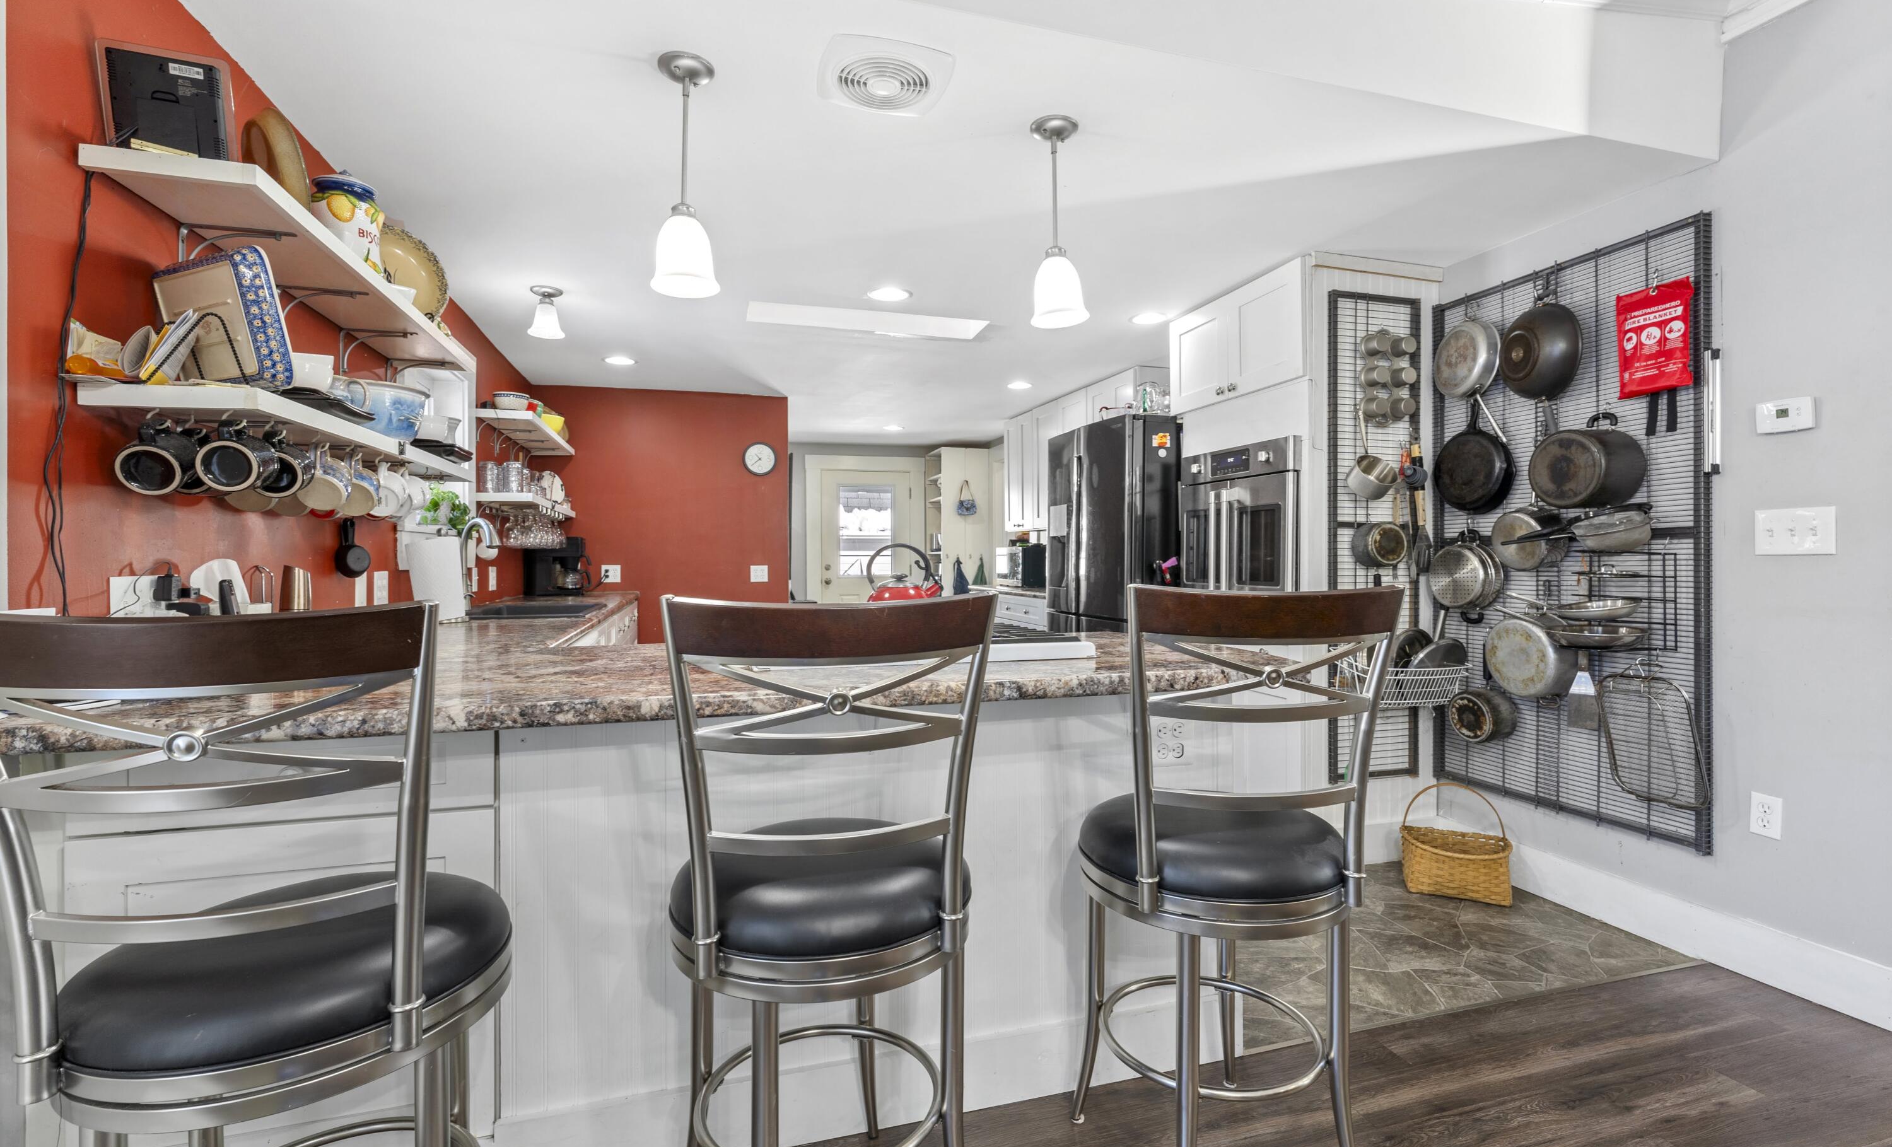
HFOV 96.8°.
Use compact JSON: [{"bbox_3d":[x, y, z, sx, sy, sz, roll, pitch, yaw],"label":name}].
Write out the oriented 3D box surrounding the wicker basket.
[{"bbox_3d":[1.777,0.926,2.929,0.335,0.360,0.265,0,1,25],"label":"wicker basket"}]

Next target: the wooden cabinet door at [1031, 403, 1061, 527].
[{"bbox_3d":[0.725,-0.762,6.112,0.020,0.874,0.455,0,1,-17],"label":"wooden cabinet door"}]

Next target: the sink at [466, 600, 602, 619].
[{"bbox_3d":[-1.712,0.248,3.459,0.510,0.210,0.860,0,1,-16],"label":"sink"}]

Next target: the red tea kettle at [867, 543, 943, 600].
[{"bbox_3d":[-0.107,0.034,2.151,0.212,0.223,0.190,0,1,-18],"label":"red tea kettle"}]

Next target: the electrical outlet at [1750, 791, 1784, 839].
[{"bbox_3d":[2.224,0.657,2.281,0.009,0.114,0.070,0,1,-17],"label":"electrical outlet"}]

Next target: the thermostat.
[{"bbox_3d":[2.191,-0.414,2.191,0.033,0.078,0.114,0,1,-16],"label":"thermostat"}]

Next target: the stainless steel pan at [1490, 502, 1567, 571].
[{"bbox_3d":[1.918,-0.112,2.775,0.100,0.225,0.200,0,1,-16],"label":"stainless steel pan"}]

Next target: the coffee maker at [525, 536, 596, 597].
[{"bbox_3d":[-2.399,-0.037,5.219,0.354,0.358,0.180,0,1,-17],"label":"coffee maker"}]

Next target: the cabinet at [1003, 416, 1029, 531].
[{"bbox_3d":[0.729,-0.772,6.536,0.365,0.878,0.580,0,1,-16],"label":"cabinet"}]

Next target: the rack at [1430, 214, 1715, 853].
[{"bbox_3d":[2.001,-0.110,2.784,0.055,1.780,0.900,0,1,-16],"label":"rack"}]

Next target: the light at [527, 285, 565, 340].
[{"bbox_3d":[-1.645,-1.064,3.473,0.160,0.197,0.160,0,1,-16],"label":"light"}]

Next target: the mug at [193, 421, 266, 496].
[{"bbox_3d":[-1.280,-0.212,1.524,0.090,0.122,0.100,0,10,-17],"label":"mug"}]

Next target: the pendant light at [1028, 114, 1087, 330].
[{"bbox_3d":[0.291,-0.910,2.194,0.157,0.504,0.157,0,1,0],"label":"pendant light"}]

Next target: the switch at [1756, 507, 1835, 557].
[{"bbox_3d":[2.237,-0.109,2.220,0.012,0.122,0.170,0,1,-17],"label":"switch"}]

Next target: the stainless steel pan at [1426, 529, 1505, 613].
[{"bbox_3d":[1.855,0.015,3.008,0.090,0.255,0.230,0,1,-16],"label":"stainless steel pan"}]

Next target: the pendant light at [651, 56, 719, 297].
[{"bbox_3d":[-0.594,-0.903,1.923,0.157,0.508,0.157,0,1,-17],"label":"pendant light"}]

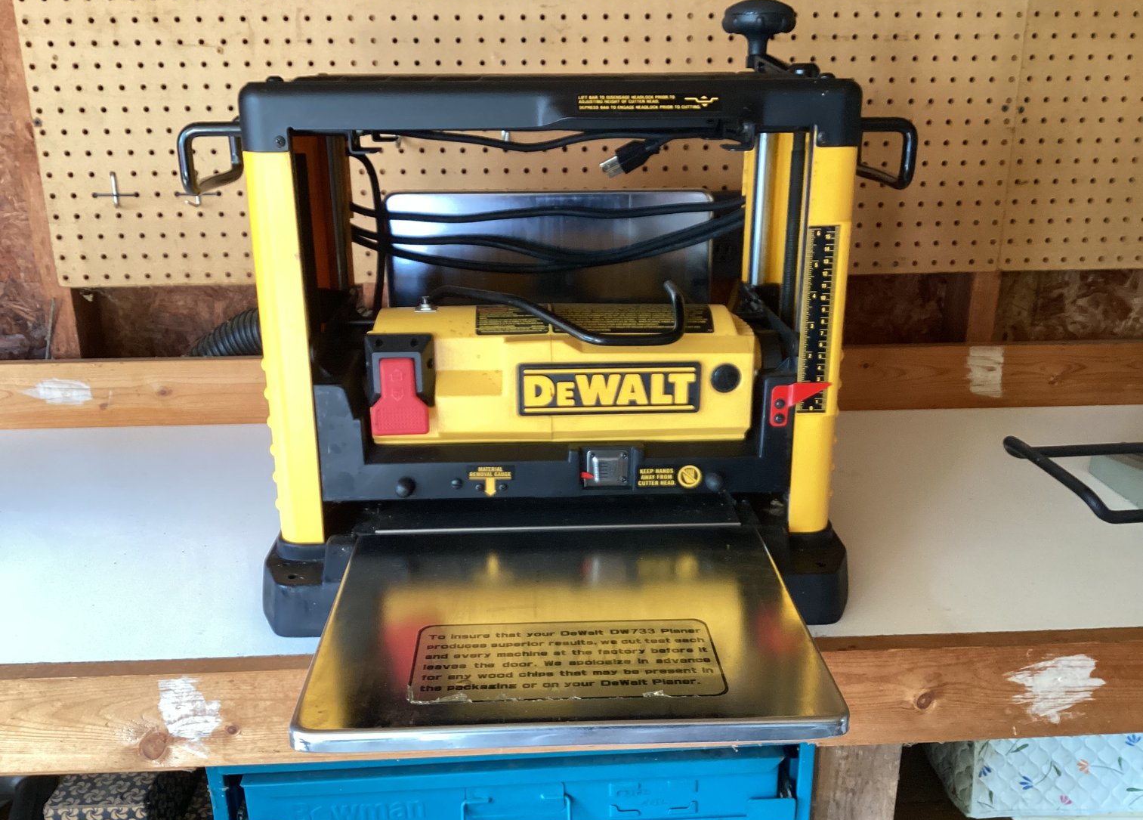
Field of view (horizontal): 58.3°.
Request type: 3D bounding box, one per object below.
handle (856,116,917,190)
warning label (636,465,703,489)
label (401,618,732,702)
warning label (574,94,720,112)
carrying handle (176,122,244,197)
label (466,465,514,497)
[{"bbox_3d":[0.253,-0.239,0.933,0.065,0.059,0.154,-1,18,-3],"label":"handle"},{"bbox_3d":[0.086,0.059,0.890,0.058,0.022,0.002,-1,18,-3],"label":"warning label"},{"bbox_3d":[-0.004,0.167,0.688,0.204,0.001,0.095,-1,18,-3],"label":"label"},{"bbox_3d":[0.060,-0.234,0.783,0.110,0.015,0.002,-1,-7,-3],"label":"warning label"},{"bbox_3d":[-0.290,-0.229,0.909,0.065,0.059,0.154,-1,18,-3],"label":"carrying handle"},{"bbox_3d":[-0.070,0.061,0.883,0.041,0.029,0.002,-1,18,-3],"label":"label"}]

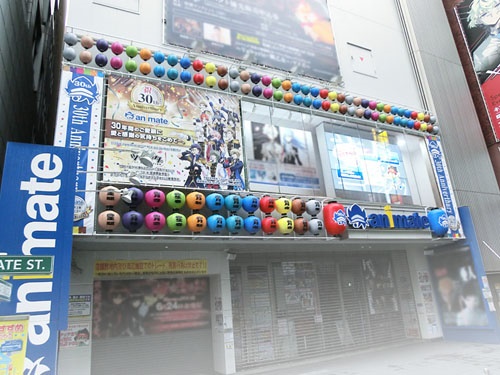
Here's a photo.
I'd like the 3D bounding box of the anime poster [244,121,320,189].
[{"bbox_3d":[0.862,-0.802,9.510,2.120,1.860,0.040,4,-19,-25],"label":"anime poster"}]

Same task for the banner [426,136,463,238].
[{"bbox_3d":[6.149,-0.061,11.405,0.753,3.345,0.060,4,-19,-26],"label":"banner"}]

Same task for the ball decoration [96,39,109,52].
[{"bbox_3d":[-3.086,-2.971,7.554,0.255,0.260,0.255,4,-19,-26],"label":"ball decoration"}]

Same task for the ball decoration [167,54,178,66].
[{"bbox_3d":[-1.760,-2.898,8.215,0.240,0.245,0.240,4,-19,-25],"label":"ball decoration"}]

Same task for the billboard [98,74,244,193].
[{"bbox_3d":[-1.618,-1.213,8.349,3.172,2.502,0.040,4,-19,-25],"label":"billboard"}]

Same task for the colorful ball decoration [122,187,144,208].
[{"bbox_3d":[-2.492,0.229,7.762,0.425,0.450,0.425,5,-20,-26],"label":"colorful ball decoration"}]

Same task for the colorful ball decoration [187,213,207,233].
[{"bbox_3d":[-1.203,0.826,8.216,0.425,0.450,0.425,5,-20,-26],"label":"colorful ball decoration"}]

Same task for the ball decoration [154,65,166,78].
[{"bbox_3d":[-2.139,-2.745,8.585,0.258,0.281,0.258,4,-19,-25],"label":"ball decoration"}]

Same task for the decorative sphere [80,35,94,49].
[{"bbox_3d":[-3.781,-3.364,8.422,0.280,0.295,0.280,5,-20,-26],"label":"decorative sphere"}]

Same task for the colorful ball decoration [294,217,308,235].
[{"bbox_3d":[1.296,0.970,9.016,0.404,0.448,0.404,4,-19,-25],"label":"colorful ball decoration"}]

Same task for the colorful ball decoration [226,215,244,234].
[{"bbox_3d":[-0.316,0.767,7.666,0.370,0.380,0.370,-4,-17,-1],"label":"colorful ball decoration"}]

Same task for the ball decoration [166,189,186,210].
[{"bbox_3d":[-1.660,0.303,8.171,0.425,0.450,0.425,5,-20,-26],"label":"ball decoration"}]

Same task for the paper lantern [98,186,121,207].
[{"bbox_3d":[-2.801,0.202,7.234,0.404,0.448,0.404,4,-19,-25],"label":"paper lantern"}]

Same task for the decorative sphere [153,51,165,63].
[{"bbox_3d":[-2.026,-2.910,8.083,0.255,0.260,0.255,4,-19,-26],"label":"decorative sphere"}]

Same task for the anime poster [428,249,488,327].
[{"bbox_3d":[7.194,3.505,12.568,0.060,2.488,1.611,5,-20,-26],"label":"anime poster"}]

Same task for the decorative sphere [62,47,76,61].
[{"bbox_3d":[-4.066,-2.996,8.136,0.280,0.295,0.280,5,-20,-26],"label":"decorative sphere"}]

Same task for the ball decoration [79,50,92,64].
[{"bbox_3d":[-3.577,-2.844,7.900,0.258,0.281,0.258,4,-19,-25],"label":"ball decoration"}]

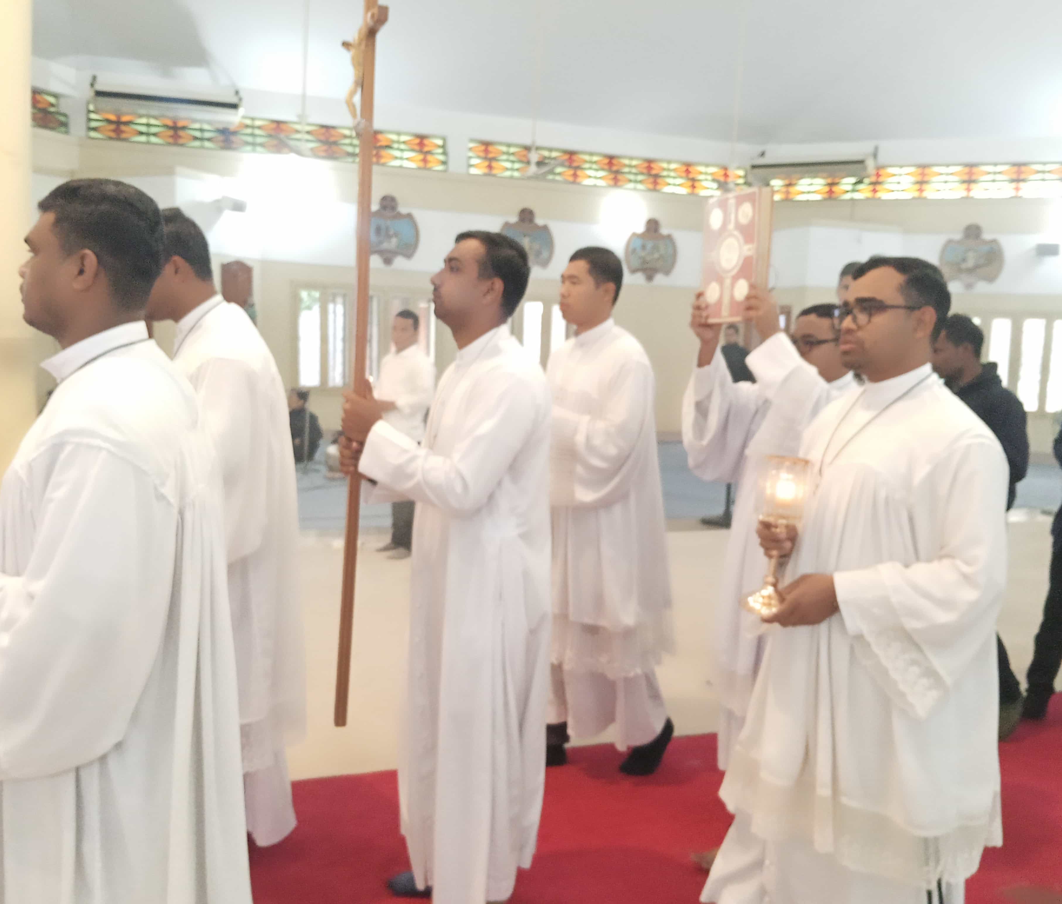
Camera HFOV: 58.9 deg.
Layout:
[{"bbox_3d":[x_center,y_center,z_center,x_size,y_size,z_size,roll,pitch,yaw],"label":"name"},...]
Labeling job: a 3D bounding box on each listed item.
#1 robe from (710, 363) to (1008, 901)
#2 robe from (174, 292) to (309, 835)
[{"bbox_3d":[0.681,0.442,1.950,0.540,1.270,0.580,-1,5,-27],"label":"robe"},{"bbox_3d":[-0.828,0.306,2.420,0.520,1.410,0.570,1,4,-13],"label":"robe"}]

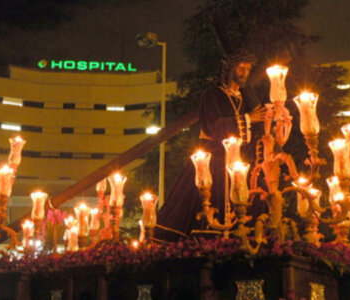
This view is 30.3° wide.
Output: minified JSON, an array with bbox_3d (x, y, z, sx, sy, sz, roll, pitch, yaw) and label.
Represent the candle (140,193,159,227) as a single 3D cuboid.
[{"bbox_3d":[-0.256,0.584,6.250,0.170,0.330,0.170,1,-13,0],"label":"candle"}]

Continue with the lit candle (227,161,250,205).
[{"bbox_3d":[0.466,0.239,4.750,0.170,0.304,0.170,1,-13,0],"label":"lit candle"}]

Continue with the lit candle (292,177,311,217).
[{"bbox_3d":[1.046,0.384,5.350,0.170,0.312,0.170,1,-13,0],"label":"lit candle"}]

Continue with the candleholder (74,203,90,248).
[{"bbox_3d":[-0.954,0.770,6.600,0.170,0.452,0.170,1,-13,0],"label":"candleholder"}]

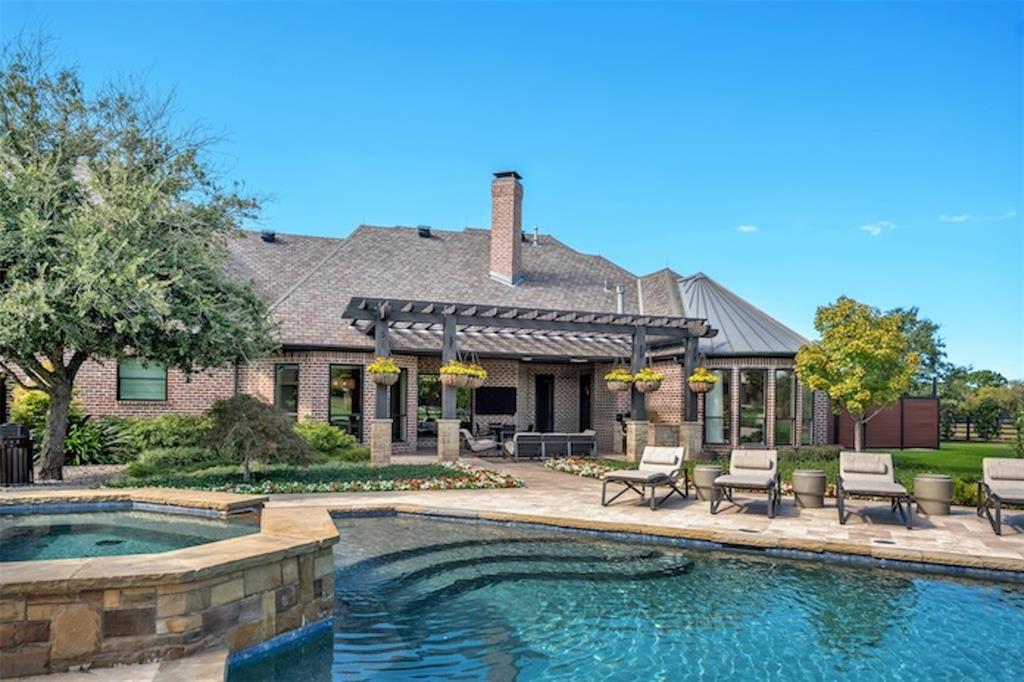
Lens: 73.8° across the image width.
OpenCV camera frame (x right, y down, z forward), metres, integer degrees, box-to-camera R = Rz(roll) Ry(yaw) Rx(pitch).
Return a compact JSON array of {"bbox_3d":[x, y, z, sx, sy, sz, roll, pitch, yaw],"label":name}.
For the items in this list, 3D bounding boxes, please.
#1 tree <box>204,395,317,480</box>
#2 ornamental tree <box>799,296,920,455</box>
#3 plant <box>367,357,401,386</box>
[{"bbox_3d":[-4.440,1.715,12.000,1.950,1.550,1.900,0,-4,0],"label":"tree"},{"bbox_3d":[9.417,0.968,18.600,3.300,4.400,3.200,0,-4,0],"label":"ornamental tree"},{"bbox_3d":[-2.787,0.661,14.800,0.720,0.640,0.720,0,-4,0],"label":"plant"}]

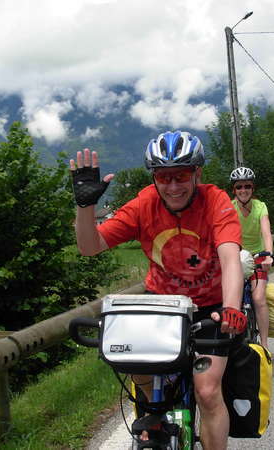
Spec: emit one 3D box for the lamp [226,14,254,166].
[{"bbox_3d":[3.839,-3.158,22.917,1.100,8.300,0.350,-4,1,24],"label":"lamp"}]

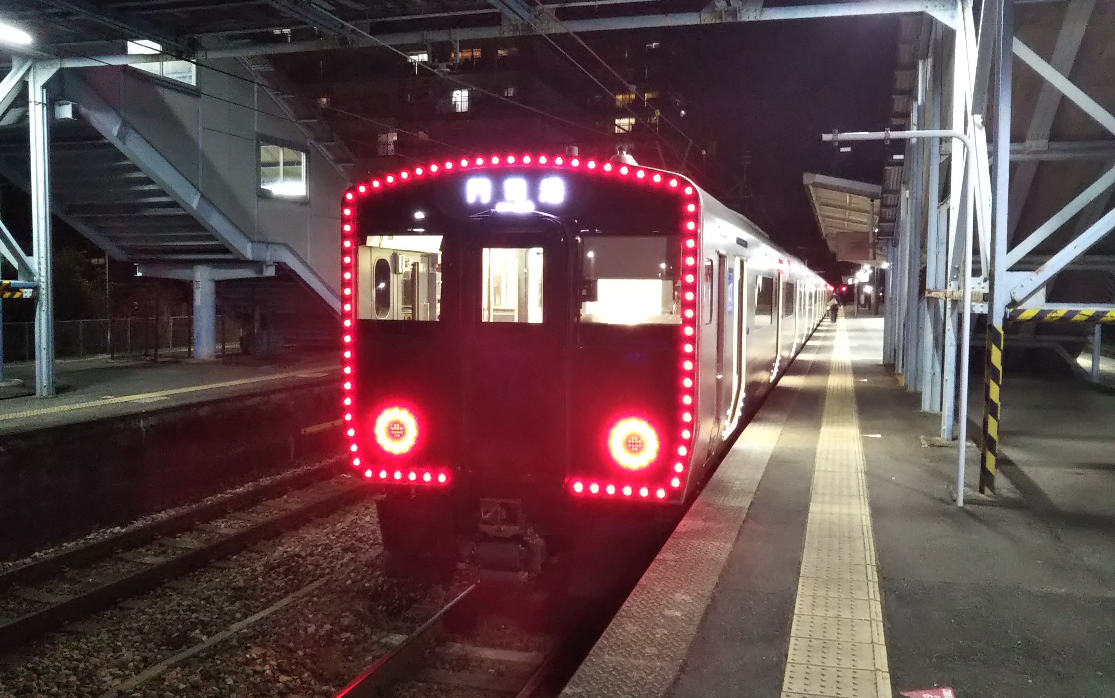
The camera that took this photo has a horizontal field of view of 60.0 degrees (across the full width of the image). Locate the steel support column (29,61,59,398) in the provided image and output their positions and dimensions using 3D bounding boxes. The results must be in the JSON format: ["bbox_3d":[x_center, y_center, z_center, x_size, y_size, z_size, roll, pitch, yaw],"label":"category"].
[{"bbox_3d":[-6.674,-1.527,12.499,0.130,4.288,0.170,2,4,16],"label":"steel support column"}]

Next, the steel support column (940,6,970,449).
[{"bbox_3d":[3.867,-1.217,9.422,0.120,4.220,0.160,2,4,16],"label":"steel support column"}]

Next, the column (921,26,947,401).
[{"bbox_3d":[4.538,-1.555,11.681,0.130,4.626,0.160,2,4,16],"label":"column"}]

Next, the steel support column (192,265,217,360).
[{"bbox_3d":[-7.186,-0.752,19.686,0.405,1.874,0.405,2,4,16],"label":"steel support column"}]

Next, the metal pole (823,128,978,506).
[{"bbox_3d":[2.306,-0.214,6.653,0.993,2.541,0.055,2,4,16],"label":"metal pole"}]

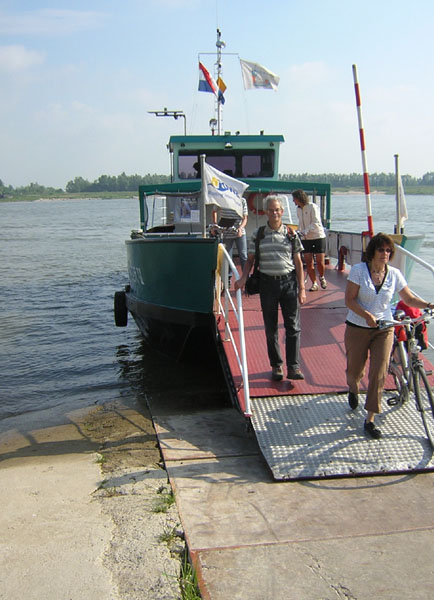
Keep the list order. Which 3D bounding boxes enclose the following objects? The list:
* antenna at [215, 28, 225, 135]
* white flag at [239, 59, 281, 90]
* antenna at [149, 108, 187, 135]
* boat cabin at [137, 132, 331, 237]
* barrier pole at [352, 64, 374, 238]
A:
[{"bbox_3d":[0.064,-5.605,16.081,0.280,2.650,0.280,-2,10,-8],"label":"antenna"},{"bbox_3d":[1.119,-5.800,16.049,1.040,0.780,0.200,0,10,6],"label":"white flag"},{"bbox_3d":[-1.258,-4.536,15.857,1.000,0.680,0.220,-2,10,-8],"label":"antenna"},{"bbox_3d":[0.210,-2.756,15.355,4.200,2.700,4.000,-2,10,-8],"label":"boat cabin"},{"bbox_3d":[2.563,-2.616,10.918,0.090,2.950,0.090,-9,10,-7],"label":"barrier pole"}]

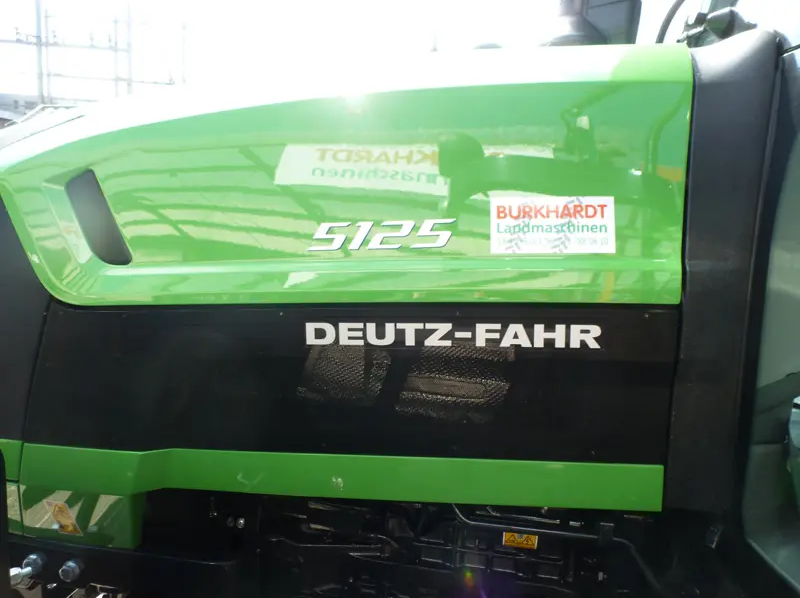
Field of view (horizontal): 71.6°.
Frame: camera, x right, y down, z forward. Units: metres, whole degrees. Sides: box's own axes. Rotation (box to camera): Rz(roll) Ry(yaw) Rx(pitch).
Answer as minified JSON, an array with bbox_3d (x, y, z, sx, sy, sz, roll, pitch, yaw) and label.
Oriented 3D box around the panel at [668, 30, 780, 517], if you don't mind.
[{"bbox_3d":[0.539,-0.037,0.989,0.129,0.792,0.140,3,5,9],"label":"panel"}]

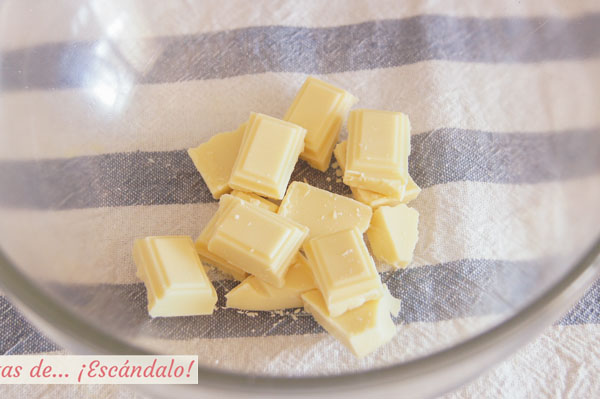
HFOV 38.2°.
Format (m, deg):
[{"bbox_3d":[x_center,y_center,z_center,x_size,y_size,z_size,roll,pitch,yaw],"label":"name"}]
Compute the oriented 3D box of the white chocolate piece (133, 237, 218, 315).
[{"bbox_3d":[-0.047,0.029,0.329,0.024,0.010,0.027,-12,63,-6],"label":"white chocolate piece"}]

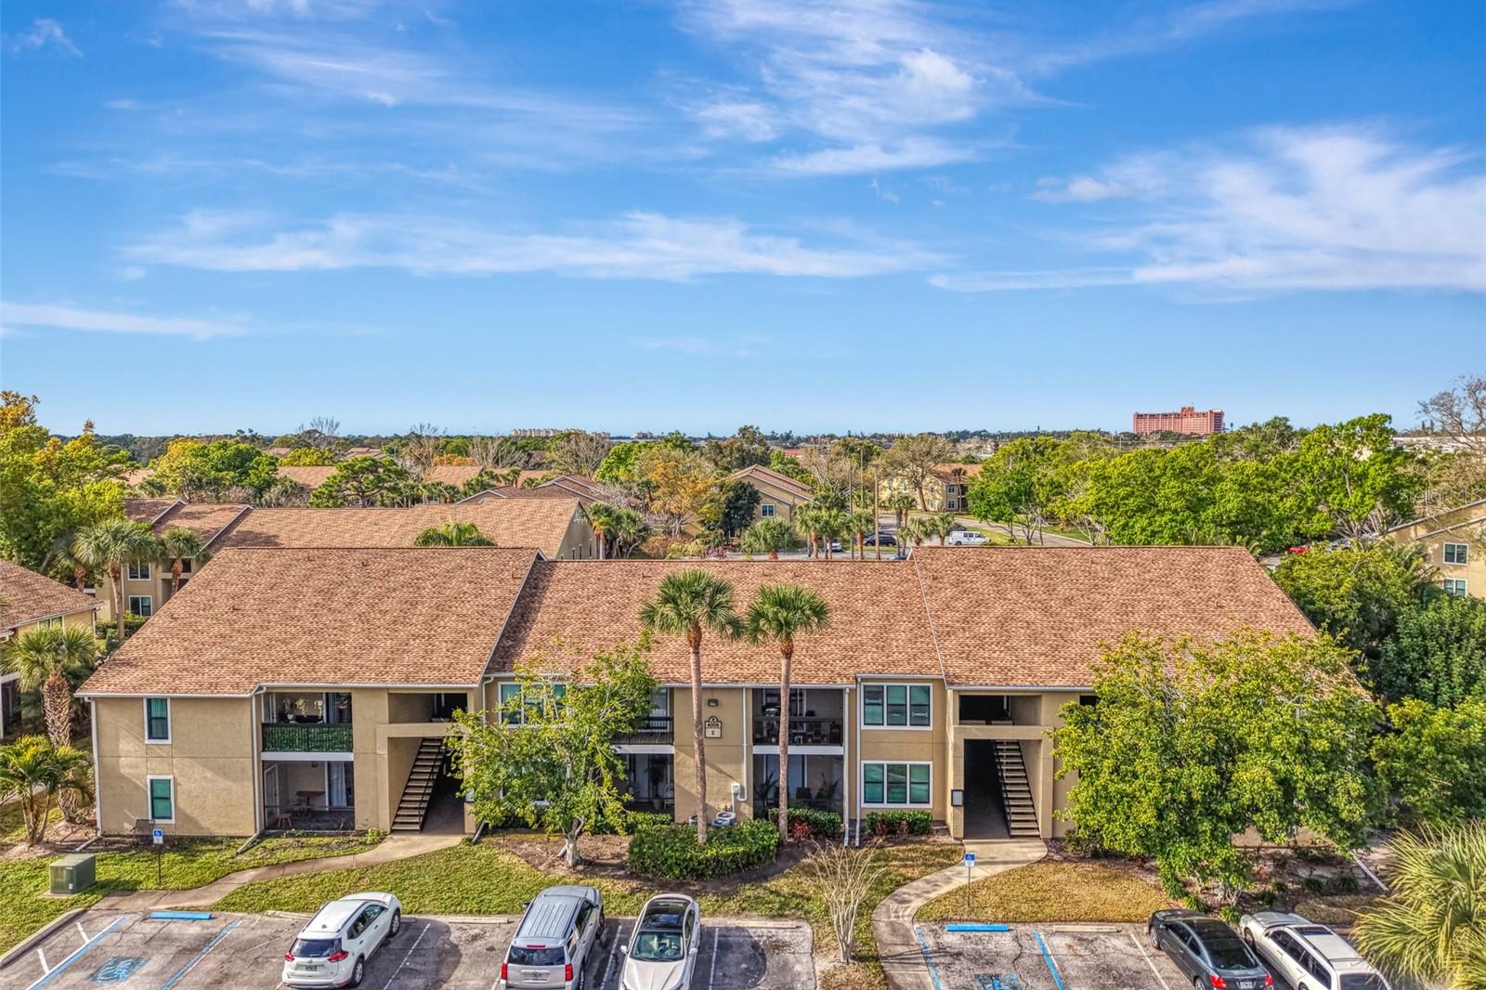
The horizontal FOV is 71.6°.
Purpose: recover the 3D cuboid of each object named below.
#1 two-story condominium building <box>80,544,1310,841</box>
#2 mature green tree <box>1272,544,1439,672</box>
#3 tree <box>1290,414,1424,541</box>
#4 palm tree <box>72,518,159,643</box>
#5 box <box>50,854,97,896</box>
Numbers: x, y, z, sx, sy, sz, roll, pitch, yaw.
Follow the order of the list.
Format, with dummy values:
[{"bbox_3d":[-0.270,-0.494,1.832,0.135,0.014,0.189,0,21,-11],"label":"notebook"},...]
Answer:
[{"bbox_3d":[-0.740,7.189,46.587,45.792,9.500,20.200,0,3,1],"label":"two-story condominium building"},{"bbox_3d":[30.655,6.888,51.970,7.500,8.700,7.500,0,3,0],"label":"mature green tree"},{"bbox_3d":[82.022,-1.959,138.115,15.800,17.664,15.300,0,3,0],"label":"tree"},{"bbox_3d":[-44.244,6.148,72.973,5.300,8.951,5.000,0,3,0],"label":"palm tree"},{"bbox_3d":[-22.110,12.511,33.978,0.860,0.920,0.870,0,3,3],"label":"box"}]

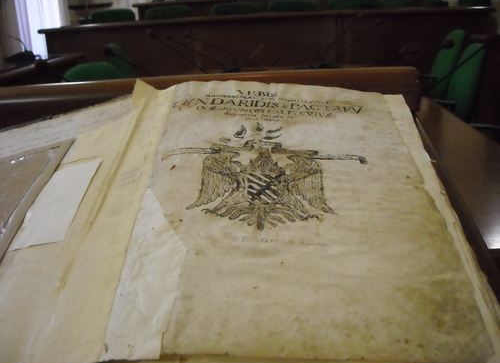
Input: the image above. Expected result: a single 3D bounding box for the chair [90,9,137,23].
[{"bbox_3d":[-1.286,-1.151,4.799,0.540,0.910,0.570,-3,21,0],"label":"chair"}]

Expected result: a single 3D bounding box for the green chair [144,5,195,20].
[{"bbox_3d":[-0.752,-1.191,4.819,0.540,0.910,0.570,-3,21,0],"label":"green chair"}]

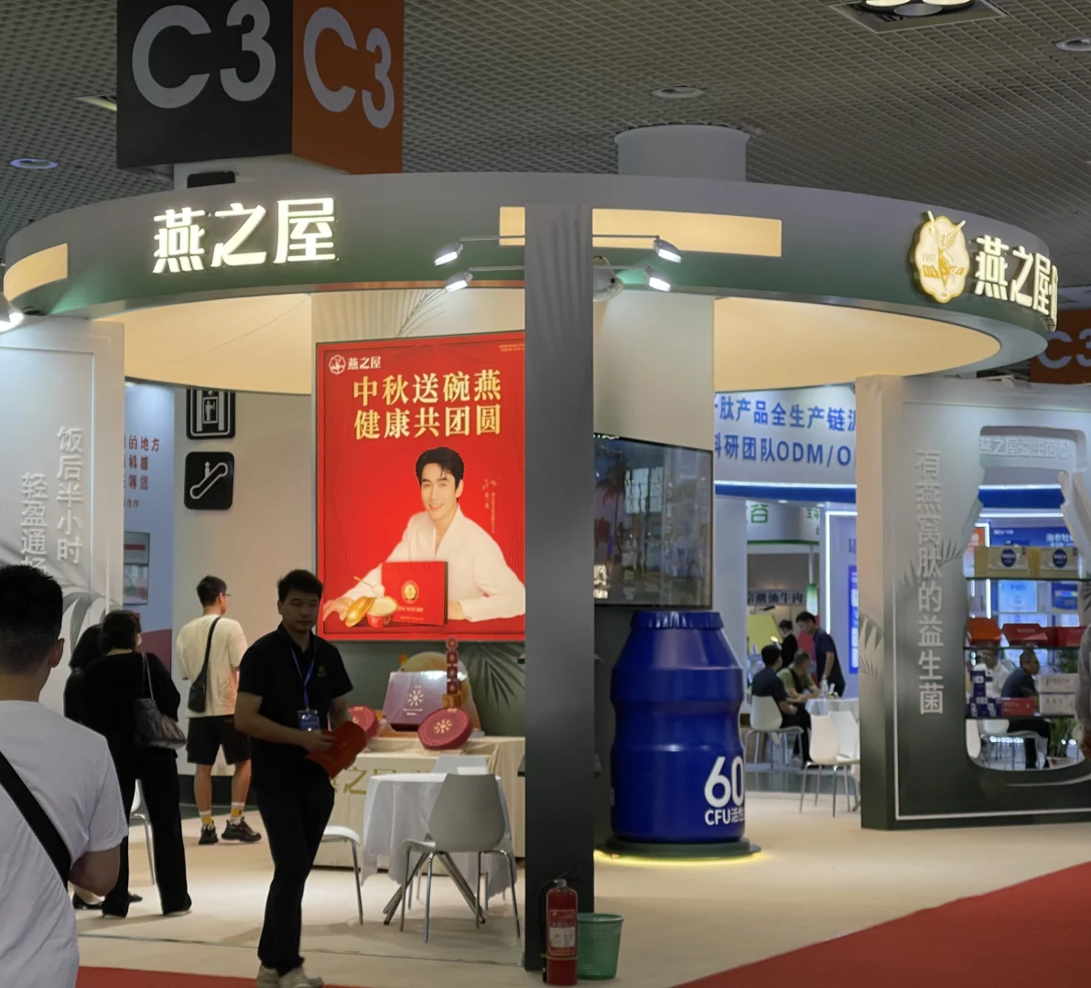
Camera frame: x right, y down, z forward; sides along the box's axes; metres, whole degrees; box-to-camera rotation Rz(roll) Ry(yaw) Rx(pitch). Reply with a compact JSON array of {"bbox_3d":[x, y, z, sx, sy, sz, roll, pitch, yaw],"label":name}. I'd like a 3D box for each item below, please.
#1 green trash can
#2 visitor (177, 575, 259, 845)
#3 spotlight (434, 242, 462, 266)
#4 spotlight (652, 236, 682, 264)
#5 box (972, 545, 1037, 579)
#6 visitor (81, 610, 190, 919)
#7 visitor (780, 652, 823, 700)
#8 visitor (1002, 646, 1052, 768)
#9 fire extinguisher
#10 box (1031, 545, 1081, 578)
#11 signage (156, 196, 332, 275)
[{"bbox_3d":[0.196,1.915,10.334,0.265,0.260,0.265,0,-3,0],"label":"green trash can"},{"bbox_3d":[-2.227,1.471,16.643,0.510,1.780,0.380,-1,-3,22],"label":"visitor"},{"bbox_3d":[-0.448,-1.109,11.285,0.140,0.085,0.180,-26,0,0],"label":"spotlight"},{"bbox_3d":[0.568,-1.127,11.285,0.140,0.085,0.180,26,0,0],"label":"spotlight"},{"bbox_3d":[3.382,0.506,18.041,0.372,0.231,0.150,1,-3,-26],"label":"box"},{"bbox_3d":[-2.117,1.376,12.643,0.530,1.570,0.360,-1,-3,10],"label":"visitor"},{"bbox_3d":[2.702,2.229,25.662,0.660,1.170,0.500,-2,-4,35],"label":"visitor"},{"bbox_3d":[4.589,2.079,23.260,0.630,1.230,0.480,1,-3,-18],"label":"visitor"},{"bbox_3d":[0.066,1.801,10.148,0.165,0.470,0.135,0,-3,3],"label":"fire extinguisher"},{"bbox_3d":[3.805,0.514,18.246,0.371,0.237,0.150,1,-3,-26],"label":"box"},{"bbox_3d":[-1.582,-1.353,12.777,1.164,0.350,0.100,-2,-3,28],"label":"signage"}]

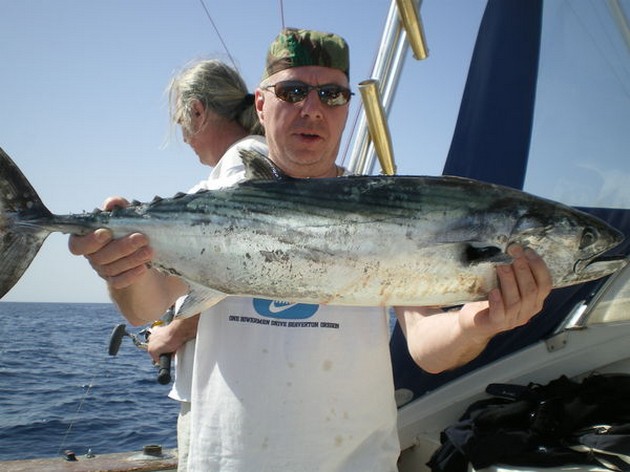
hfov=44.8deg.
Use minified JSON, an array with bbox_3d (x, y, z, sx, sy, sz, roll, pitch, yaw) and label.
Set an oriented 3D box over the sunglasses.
[{"bbox_3d":[-0.015,-0.252,1.376,0.145,0.043,0.145,5,7,-12],"label":"sunglasses"}]

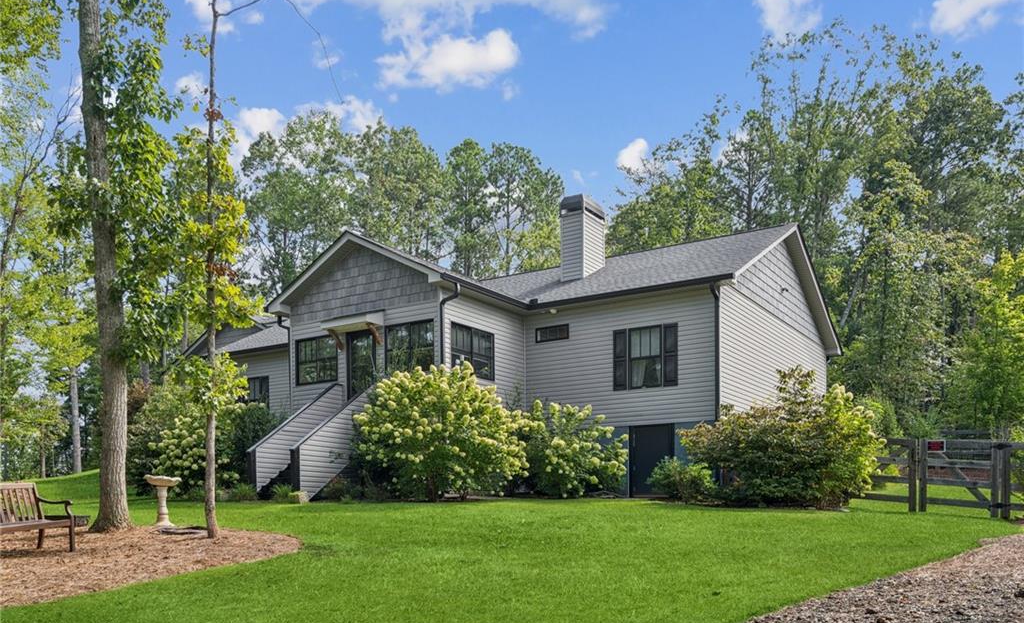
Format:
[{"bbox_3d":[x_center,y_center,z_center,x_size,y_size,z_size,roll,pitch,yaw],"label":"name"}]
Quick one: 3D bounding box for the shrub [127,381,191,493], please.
[{"bbox_3d":[-9.510,3.436,22.300,2.200,2.900,2.200,0,-8,0],"label":"shrub"}]

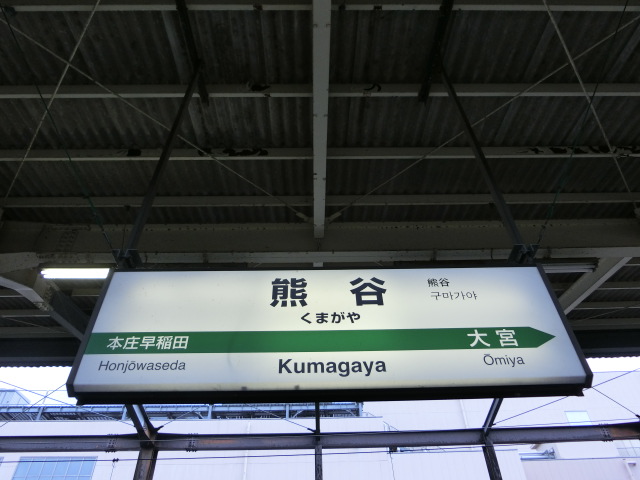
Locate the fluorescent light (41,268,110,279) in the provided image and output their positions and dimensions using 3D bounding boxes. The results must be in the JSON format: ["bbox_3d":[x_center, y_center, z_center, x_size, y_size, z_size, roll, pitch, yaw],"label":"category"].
[{"bbox_3d":[-2.100,0.363,5.500,2.450,0.110,0.170,-1,-44,-1],"label":"fluorescent light"}]

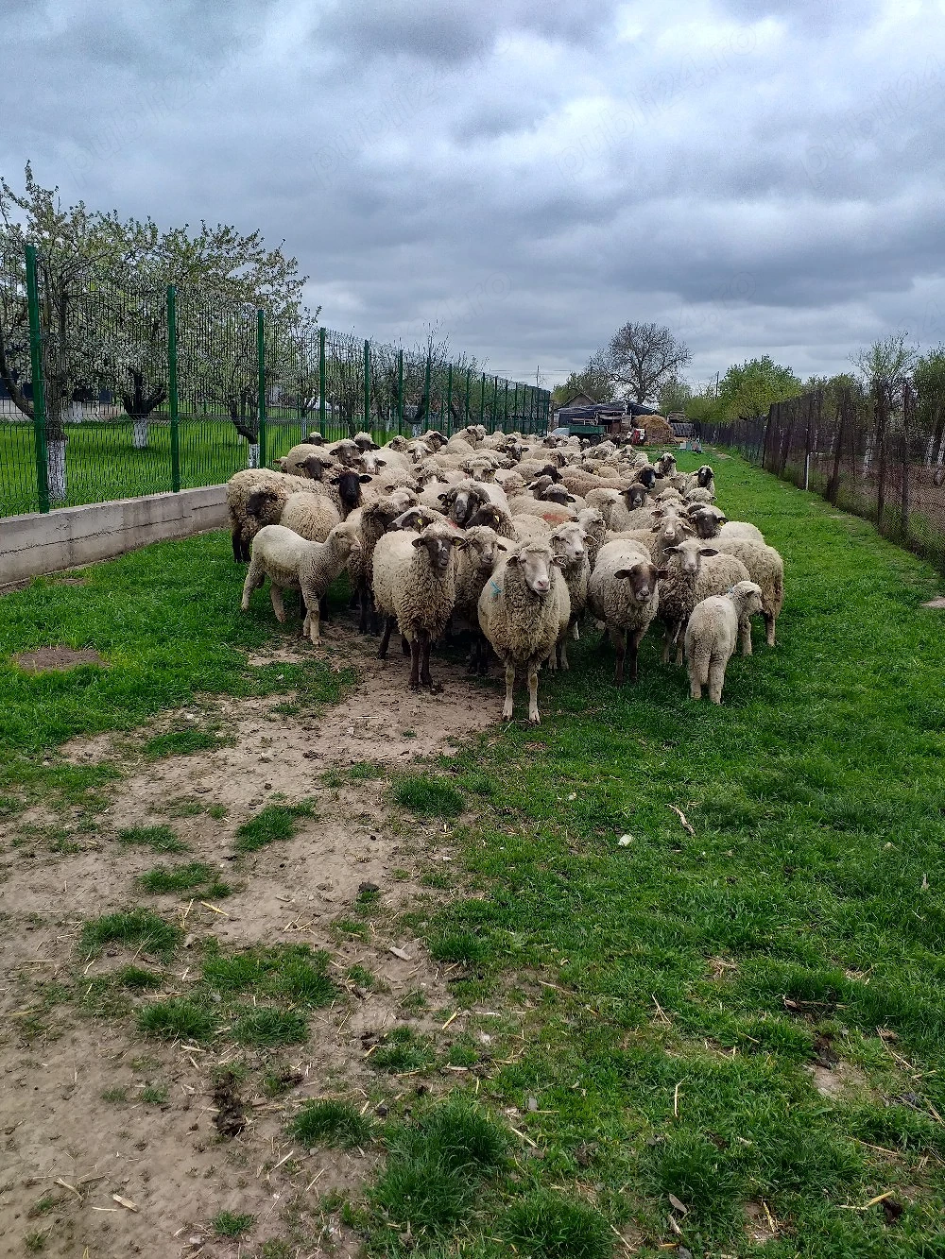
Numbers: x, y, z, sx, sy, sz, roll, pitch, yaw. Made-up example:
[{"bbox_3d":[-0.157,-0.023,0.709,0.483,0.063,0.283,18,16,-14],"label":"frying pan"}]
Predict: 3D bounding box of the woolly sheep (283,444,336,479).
[{"bbox_3d":[-1.409,-1.231,8.635,0.440,0.820,1.000,-3,13,-17],"label":"woolly sheep"}]

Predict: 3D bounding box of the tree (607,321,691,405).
[{"bbox_3d":[13.950,-19.489,74.458,6.900,9.200,6.900,2,13,0],"label":"tree"}]

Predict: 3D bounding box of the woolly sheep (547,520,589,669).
[{"bbox_3d":[0.572,-0.245,5.470,0.400,0.820,1.000,5,13,11],"label":"woolly sheep"}]

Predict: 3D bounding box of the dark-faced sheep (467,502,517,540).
[{"bbox_3d":[0.306,-0.430,6.737,0.450,0.840,1.000,9,14,33],"label":"dark-faced sheep"}]

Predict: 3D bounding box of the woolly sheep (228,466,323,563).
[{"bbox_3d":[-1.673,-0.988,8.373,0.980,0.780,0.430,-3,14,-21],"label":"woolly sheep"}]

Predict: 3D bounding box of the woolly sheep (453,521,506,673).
[{"bbox_3d":[0.105,-0.219,5.478,0.450,0.840,1.000,4,12,12],"label":"woolly sheep"}]

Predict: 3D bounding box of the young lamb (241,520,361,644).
[{"bbox_3d":[-1.181,-0.350,6.415,0.920,0.720,0.280,12,16,39],"label":"young lamb"}]

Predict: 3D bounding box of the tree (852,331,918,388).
[{"bbox_3d":[10.423,-5.679,24.000,1.900,3.800,1.900,1,12,0],"label":"tree"}]

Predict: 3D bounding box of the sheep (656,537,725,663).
[{"bbox_3d":[1.488,-0.249,6.134,0.420,0.790,1.060,8,14,27],"label":"sheep"}]

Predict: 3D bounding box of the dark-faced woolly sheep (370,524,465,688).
[{"bbox_3d":[-0.311,-0.174,5.137,0.430,0.850,0.980,-2,12,-14],"label":"dark-faced woolly sheep"}]

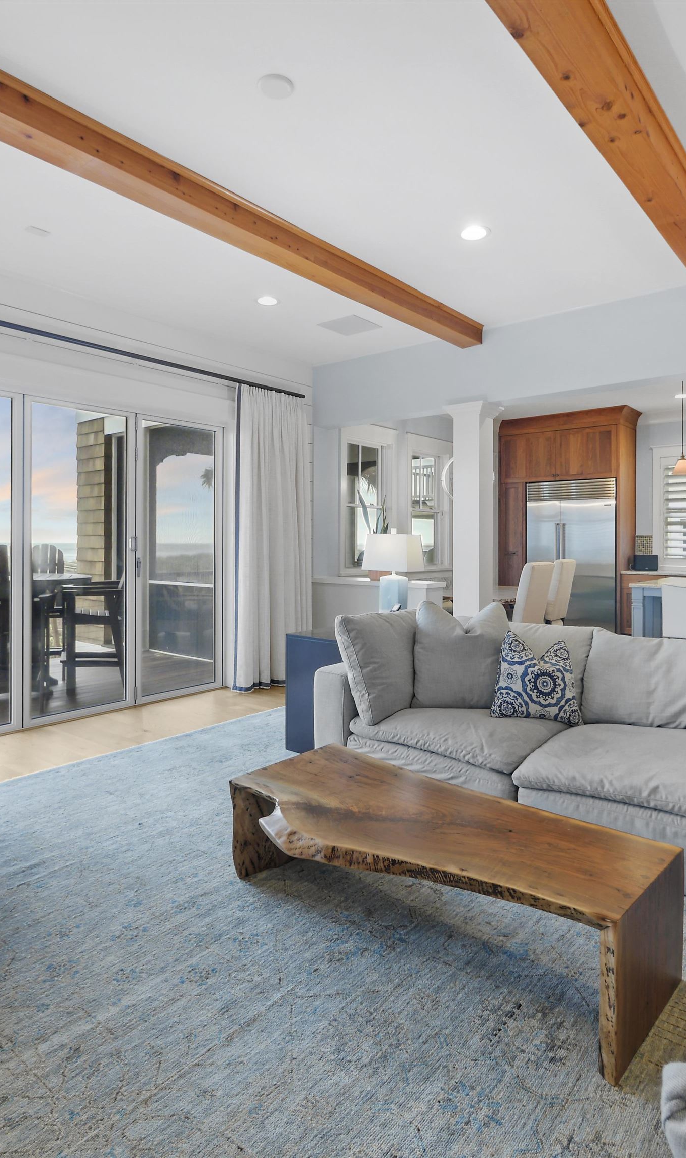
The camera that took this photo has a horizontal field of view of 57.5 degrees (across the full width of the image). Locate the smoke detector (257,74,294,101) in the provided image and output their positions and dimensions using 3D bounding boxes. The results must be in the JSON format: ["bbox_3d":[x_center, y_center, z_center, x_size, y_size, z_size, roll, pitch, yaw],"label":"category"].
[{"bbox_3d":[-0.268,-1.968,2.500,0.145,0.035,0.145,0,3,0],"label":"smoke detector"}]

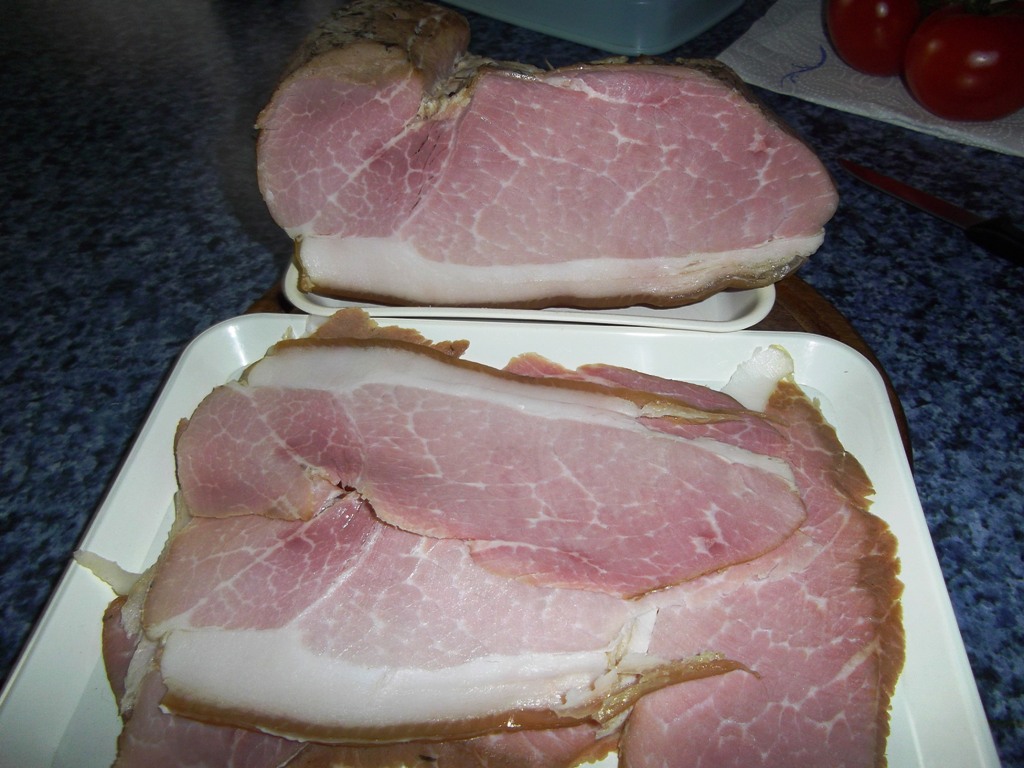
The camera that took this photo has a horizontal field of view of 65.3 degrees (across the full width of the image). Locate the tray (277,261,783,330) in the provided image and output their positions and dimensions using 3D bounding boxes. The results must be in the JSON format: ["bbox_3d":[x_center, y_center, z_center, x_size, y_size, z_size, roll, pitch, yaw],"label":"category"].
[{"bbox_3d":[0.011,-0.073,0.386,0.211,0.022,0.150,3,48,6],"label":"tray"}]

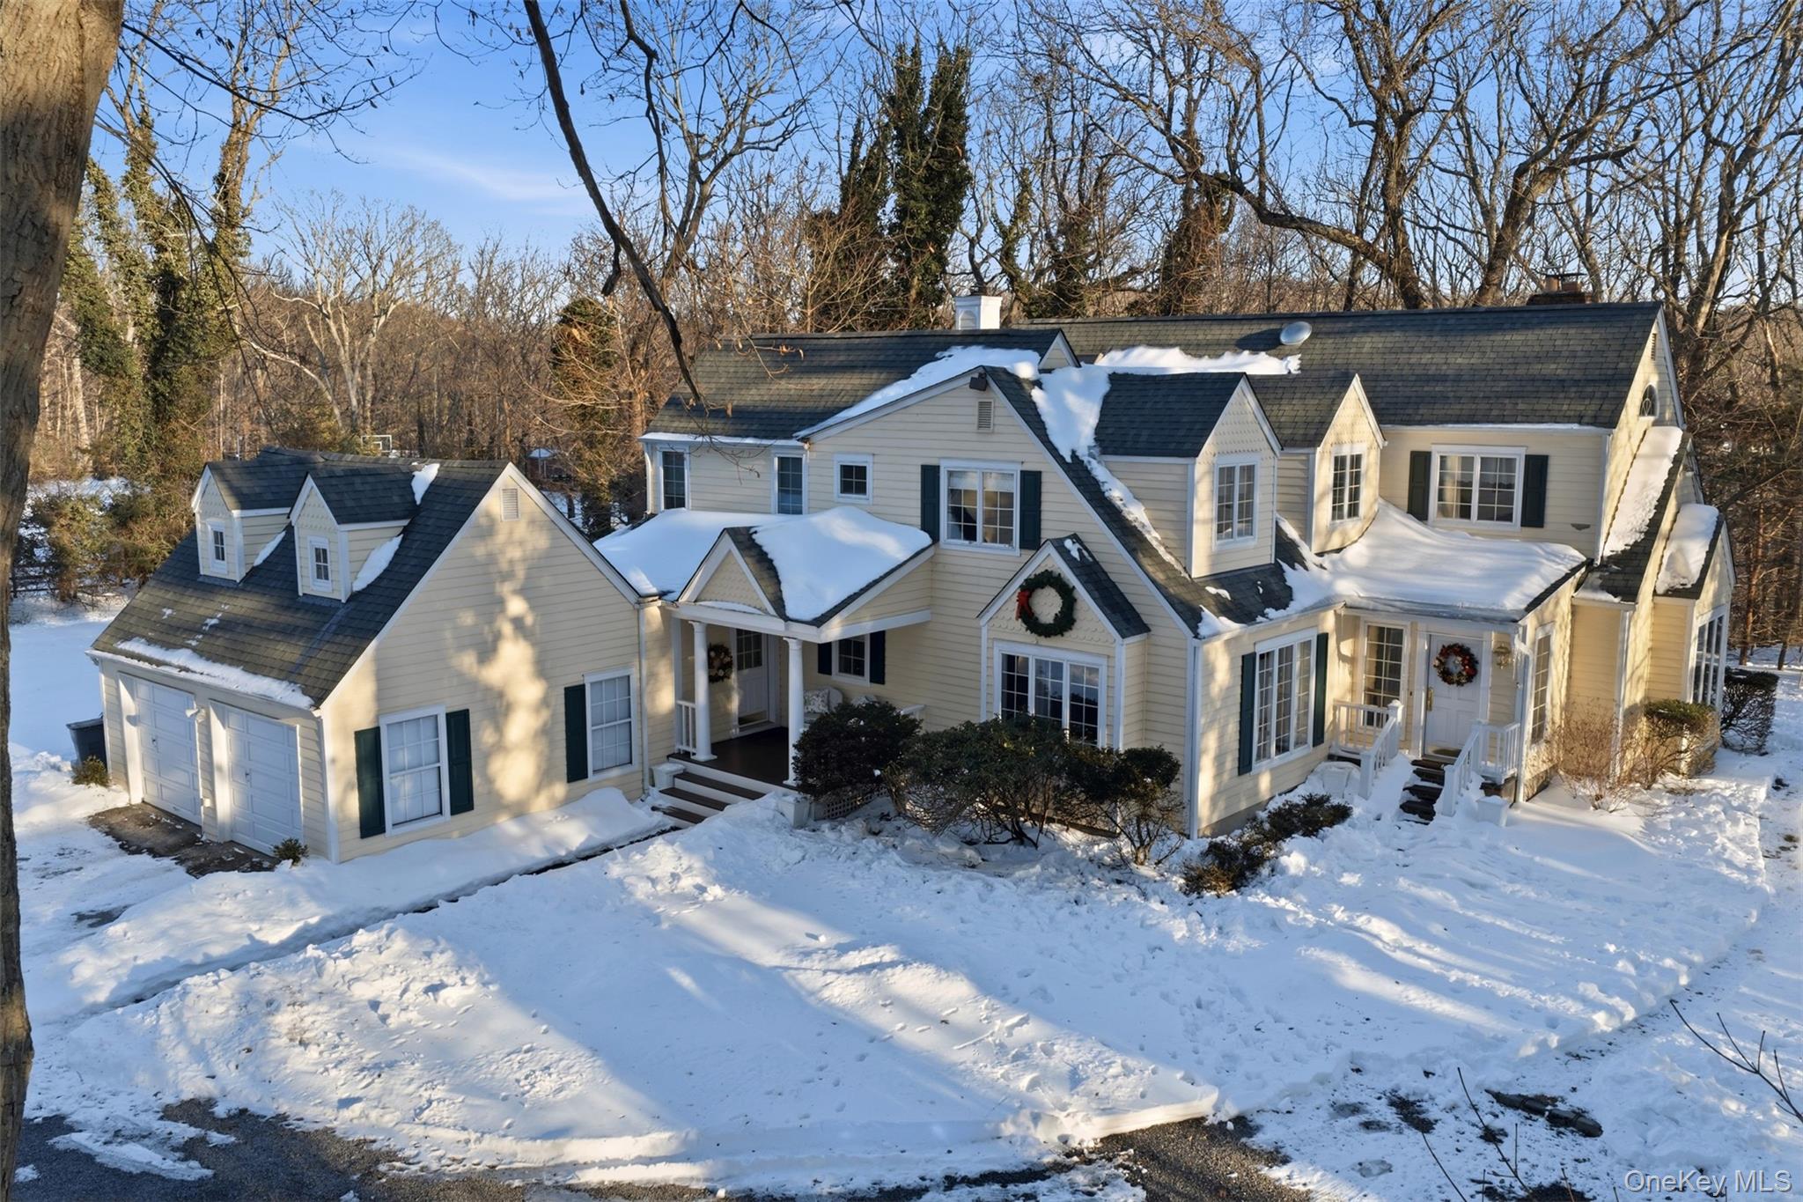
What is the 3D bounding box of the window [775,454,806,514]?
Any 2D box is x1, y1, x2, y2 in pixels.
[{"bbox_3d":[-2.001,-2.027,25.338,0.790,1.280,0.120,7,11,39],"label":"window"}]

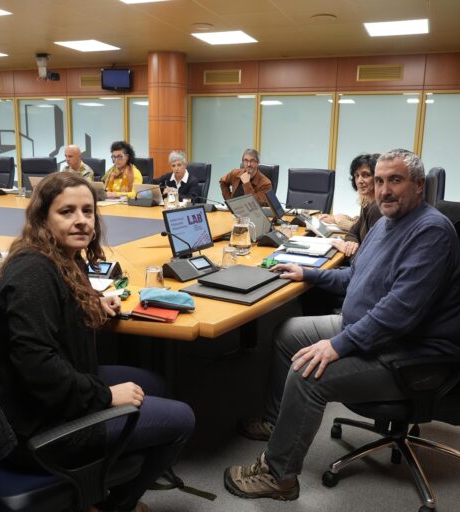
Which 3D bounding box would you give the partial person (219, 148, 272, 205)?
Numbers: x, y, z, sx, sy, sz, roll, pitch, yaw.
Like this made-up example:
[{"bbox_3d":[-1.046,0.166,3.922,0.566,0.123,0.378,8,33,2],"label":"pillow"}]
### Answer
[{"bbox_3d":[0.174,-0.423,5.336,0.560,1.370,0.750,3,12,9],"label":"partial person"}]

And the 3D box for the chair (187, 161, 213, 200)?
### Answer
[{"bbox_3d":[-0.578,-0.493,6.036,0.620,1.180,0.660,7,13,24],"label":"chair"}]

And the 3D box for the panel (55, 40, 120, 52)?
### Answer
[{"bbox_3d":[-1.863,-2.784,6.746,0.600,0.050,0.600,6,12,21],"label":"panel"}]

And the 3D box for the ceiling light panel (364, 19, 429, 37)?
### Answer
[{"bbox_3d":[1.693,-2.307,5.160,0.600,0.040,0.600,6,12,20],"label":"ceiling light panel"}]

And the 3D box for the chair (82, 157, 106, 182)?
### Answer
[{"bbox_3d":[-1.792,-0.595,6.233,0.640,1.150,0.660,5,12,18],"label":"chair"}]

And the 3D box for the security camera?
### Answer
[{"bbox_3d":[-2.760,-2.778,7.527,0.150,0.321,0.180,3,11,6],"label":"security camera"}]

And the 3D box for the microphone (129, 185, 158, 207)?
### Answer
[{"bbox_3d":[-0.815,-0.592,5.066,0.250,0.160,0.340,6,12,21],"label":"microphone"}]

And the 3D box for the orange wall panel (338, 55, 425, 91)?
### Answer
[{"bbox_3d":[1.946,-2.372,6.662,1.110,0.430,0.040,6,12,20],"label":"orange wall panel"}]

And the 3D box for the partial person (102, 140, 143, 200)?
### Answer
[{"bbox_3d":[-1.221,-0.604,5.802,0.500,1.360,0.720,6,12,21],"label":"partial person"}]

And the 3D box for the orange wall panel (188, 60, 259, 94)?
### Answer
[{"bbox_3d":[-0.114,-2.536,7.348,1.102,0.430,0.050,6,13,21],"label":"orange wall panel"}]

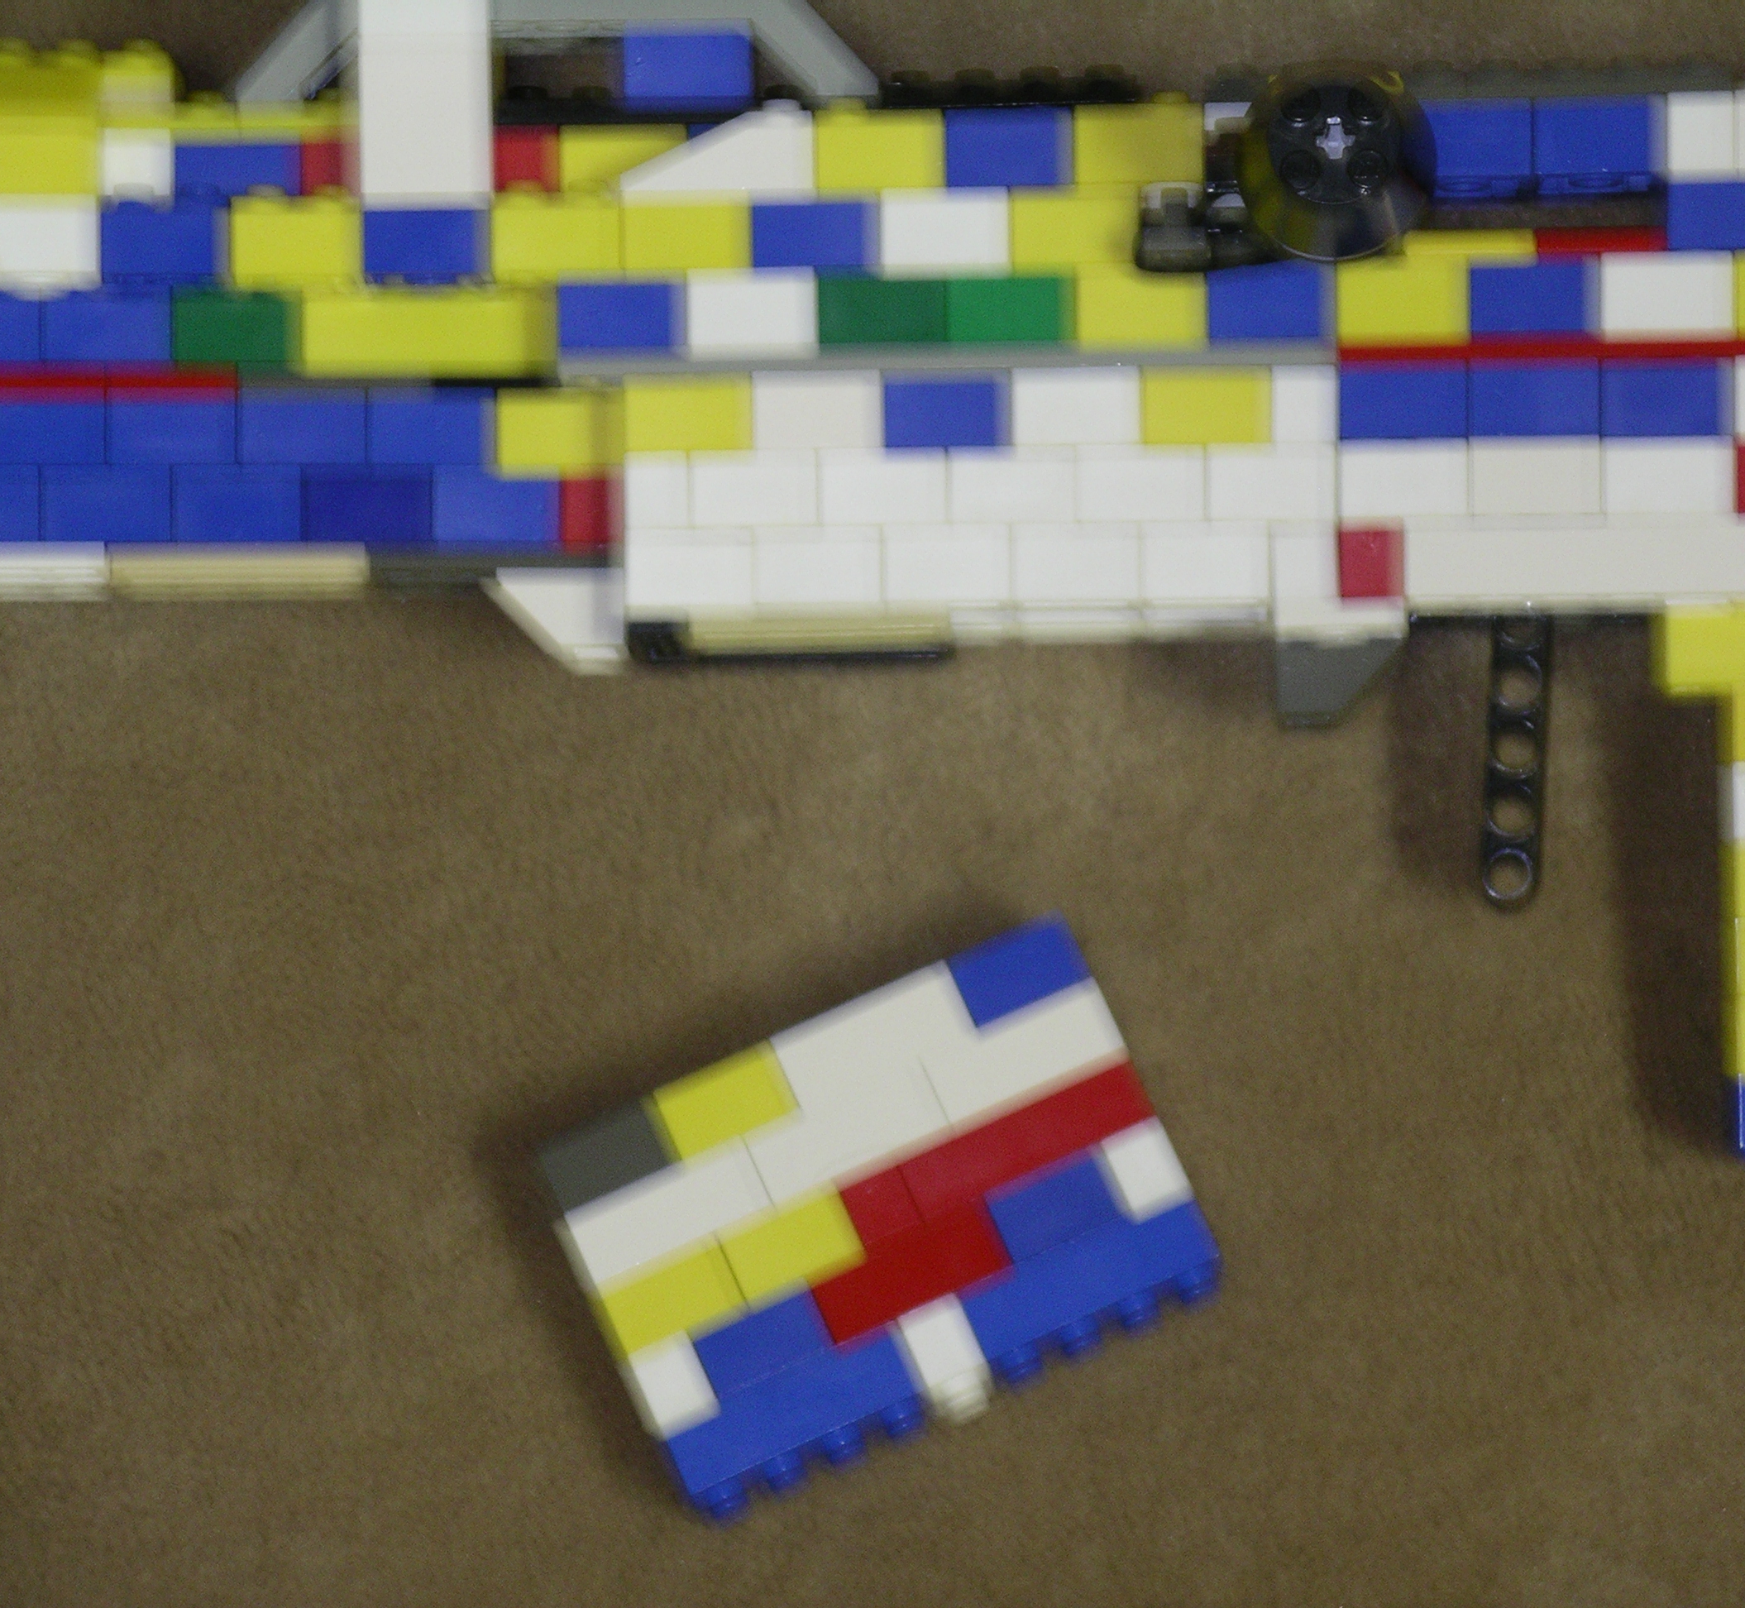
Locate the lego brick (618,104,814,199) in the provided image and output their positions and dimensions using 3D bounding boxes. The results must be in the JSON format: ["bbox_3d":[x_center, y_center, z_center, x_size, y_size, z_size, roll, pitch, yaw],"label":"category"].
[{"bbox_3d":[-0.019,-0.081,1.204,0.024,0.013,0.011,-1,83,5],"label":"lego brick"}]

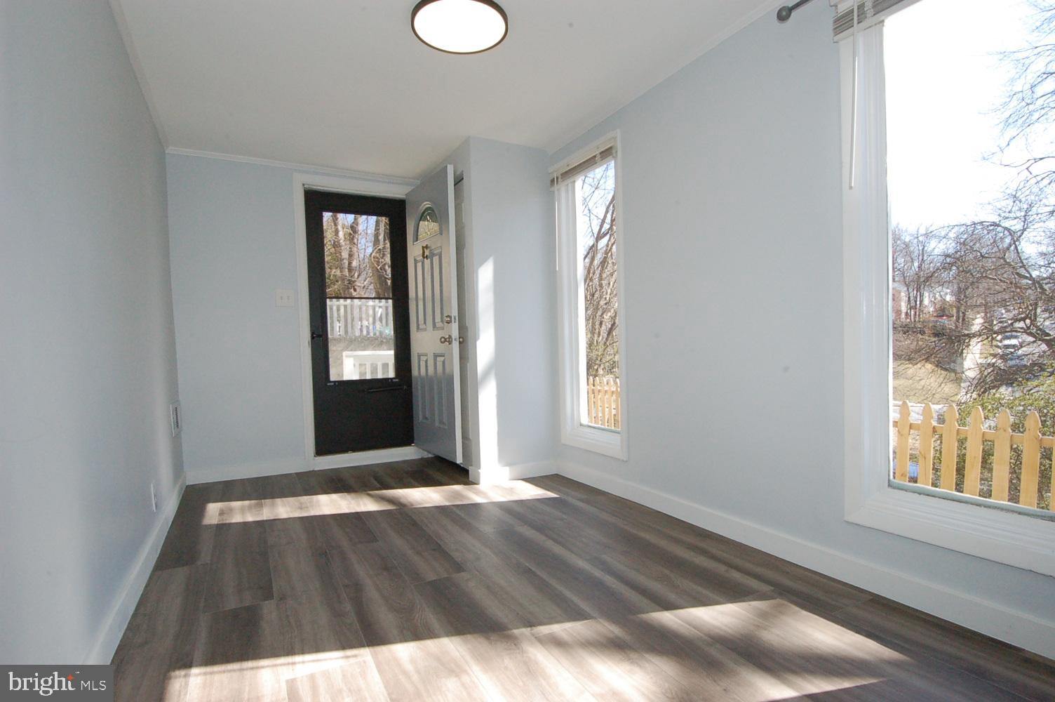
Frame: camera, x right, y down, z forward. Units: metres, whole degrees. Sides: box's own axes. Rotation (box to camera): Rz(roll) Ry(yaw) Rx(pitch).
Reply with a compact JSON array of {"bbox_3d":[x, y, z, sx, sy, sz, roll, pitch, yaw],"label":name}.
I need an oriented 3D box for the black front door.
[{"bbox_3d":[-1.326,-0.218,4.195,0.786,2.036,0.045,-2,1,-28],"label":"black front door"}]

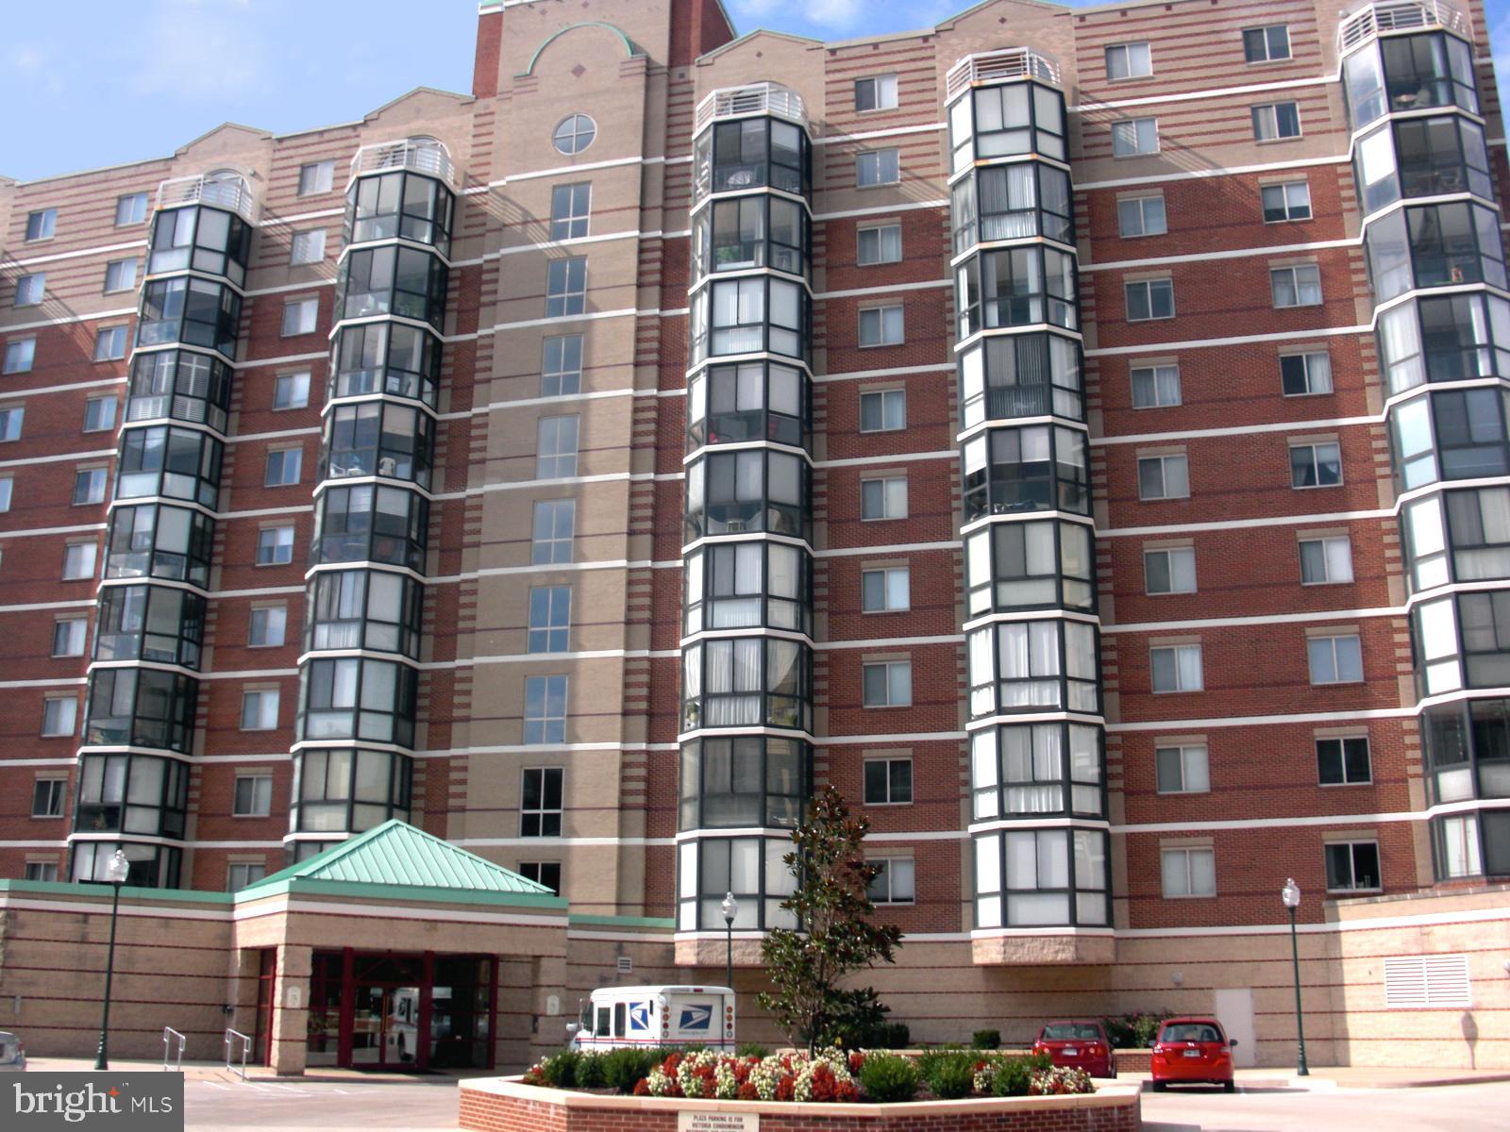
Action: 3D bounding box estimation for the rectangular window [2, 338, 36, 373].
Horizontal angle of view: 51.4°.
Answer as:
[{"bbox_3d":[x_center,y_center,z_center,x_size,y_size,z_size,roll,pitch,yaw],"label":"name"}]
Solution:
[{"bbox_3d":[-26.683,-7.614,56.965,1.340,1.290,0.150,-4,-17,15],"label":"rectangular window"}]

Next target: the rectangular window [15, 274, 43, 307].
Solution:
[{"bbox_3d":[-26.865,-10.192,58.103,1.357,1.304,0.120,-4,-17,15],"label":"rectangular window"}]

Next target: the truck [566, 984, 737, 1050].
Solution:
[{"bbox_3d":[-2.445,10.422,34.857,1.980,2.150,4.450,12,-20,-33],"label":"truck"}]

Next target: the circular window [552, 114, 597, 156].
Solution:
[{"bbox_3d":[-5.927,-14.205,51.736,1.560,1.560,0.130,-4,-17,15],"label":"circular window"}]

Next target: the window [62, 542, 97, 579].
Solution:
[{"bbox_3d":[-23.226,-0.162,54.007,1.390,1.290,0.130,-4,-17,15],"label":"window"}]

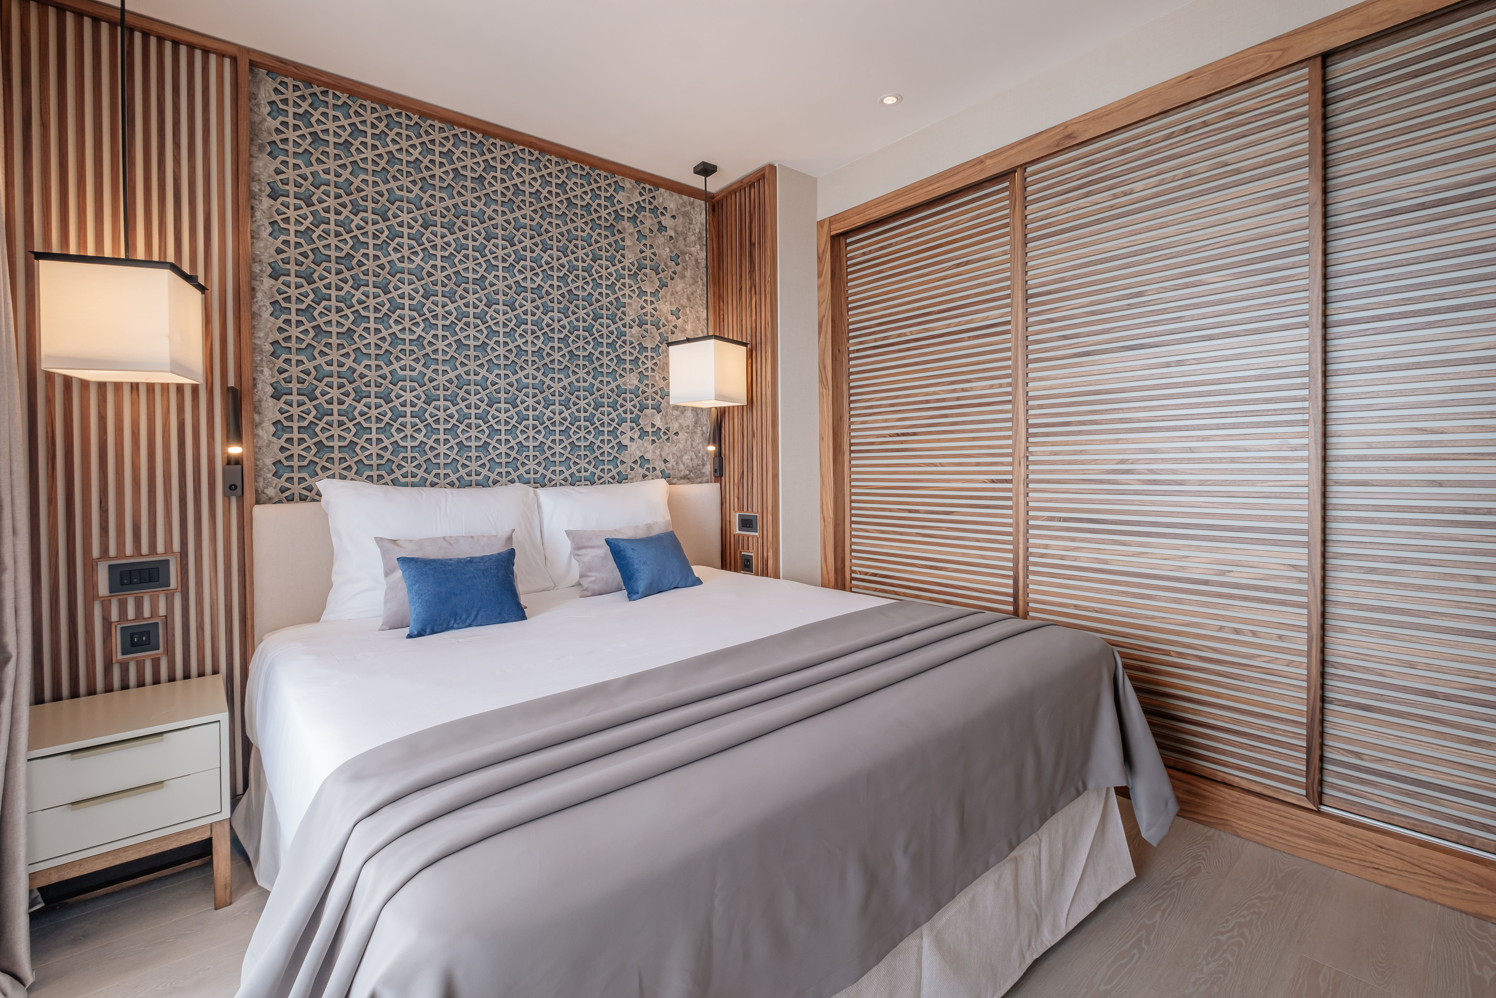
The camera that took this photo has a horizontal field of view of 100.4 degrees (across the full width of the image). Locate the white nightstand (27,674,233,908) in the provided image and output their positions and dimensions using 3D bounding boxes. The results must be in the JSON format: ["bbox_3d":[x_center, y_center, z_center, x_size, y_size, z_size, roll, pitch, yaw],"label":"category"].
[{"bbox_3d":[-1.837,0.900,1.848,0.460,0.560,0.475,-1,1,-41],"label":"white nightstand"}]

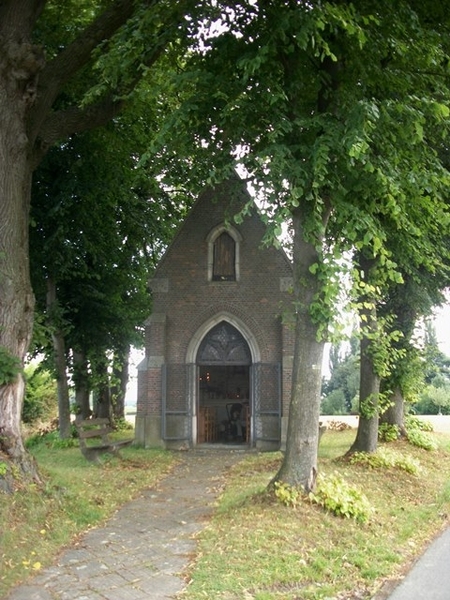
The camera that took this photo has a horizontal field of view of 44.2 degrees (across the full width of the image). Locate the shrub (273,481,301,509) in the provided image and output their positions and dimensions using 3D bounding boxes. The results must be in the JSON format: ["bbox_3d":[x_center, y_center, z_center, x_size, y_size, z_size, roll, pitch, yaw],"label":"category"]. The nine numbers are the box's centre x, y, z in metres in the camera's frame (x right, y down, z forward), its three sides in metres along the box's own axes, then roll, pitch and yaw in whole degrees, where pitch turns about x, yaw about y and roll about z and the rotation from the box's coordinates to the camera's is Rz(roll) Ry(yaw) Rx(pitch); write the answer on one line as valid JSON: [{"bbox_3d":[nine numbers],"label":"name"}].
[{"bbox_3d":[0.792,2.506,7.166,0.380,0.280,0.350,0,-10,0],"label":"shrub"}]

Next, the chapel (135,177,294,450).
[{"bbox_3d":[0.060,0.336,16.813,4.500,7.750,5.000,0,-10,1],"label":"chapel"}]

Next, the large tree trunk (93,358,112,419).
[{"bbox_3d":[-4.469,3.290,20.239,0.600,2.305,0.560,0,-10,0],"label":"large tree trunk"}]

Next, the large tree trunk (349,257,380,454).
[{"bbox_3d":[3.264,1.236,12.991,0.630,4.652,0.570,0,-10,0],"label":"large tree trunk"}]

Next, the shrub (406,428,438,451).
[{"bbox_3d":[5.562,3.932,15.750,0.820,0.550,0.700,0,-10,0],"label":"shrub"}]

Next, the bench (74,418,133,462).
[{"bbox_3d":[-2.400,2.817,11.175,0.560,0.800,1.700,-3,-11,18],"label":"bench"}]

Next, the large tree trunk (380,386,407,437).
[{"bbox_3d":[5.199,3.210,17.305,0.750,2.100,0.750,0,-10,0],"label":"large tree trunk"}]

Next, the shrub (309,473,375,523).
[{"bbox_3d":[1.543,2.616,7.348,0.720,0.520,0.620,0,-10,0],"label":"shrub"}]

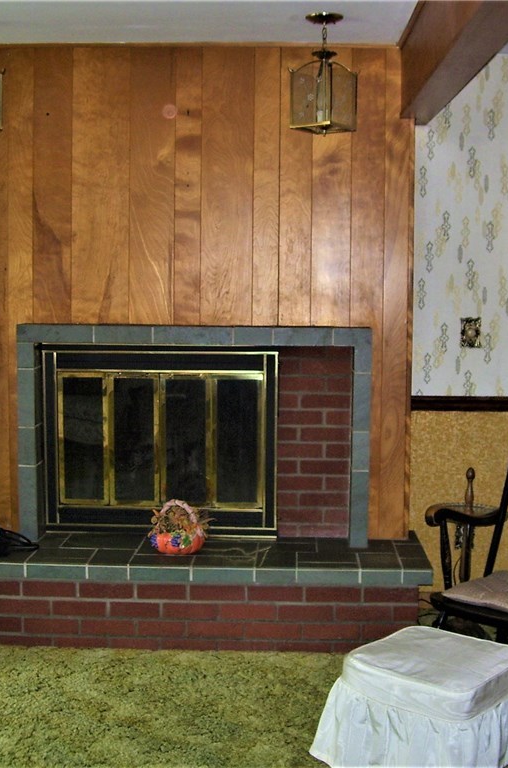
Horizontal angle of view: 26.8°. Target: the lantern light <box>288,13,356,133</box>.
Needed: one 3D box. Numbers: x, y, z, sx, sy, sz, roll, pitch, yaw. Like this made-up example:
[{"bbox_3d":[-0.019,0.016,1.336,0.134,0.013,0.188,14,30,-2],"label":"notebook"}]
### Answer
[{"bbox_3d":[0.248,-1.093,3.773,0.185,0.421,0.185,4,7,35],"label":"lantern light"}]

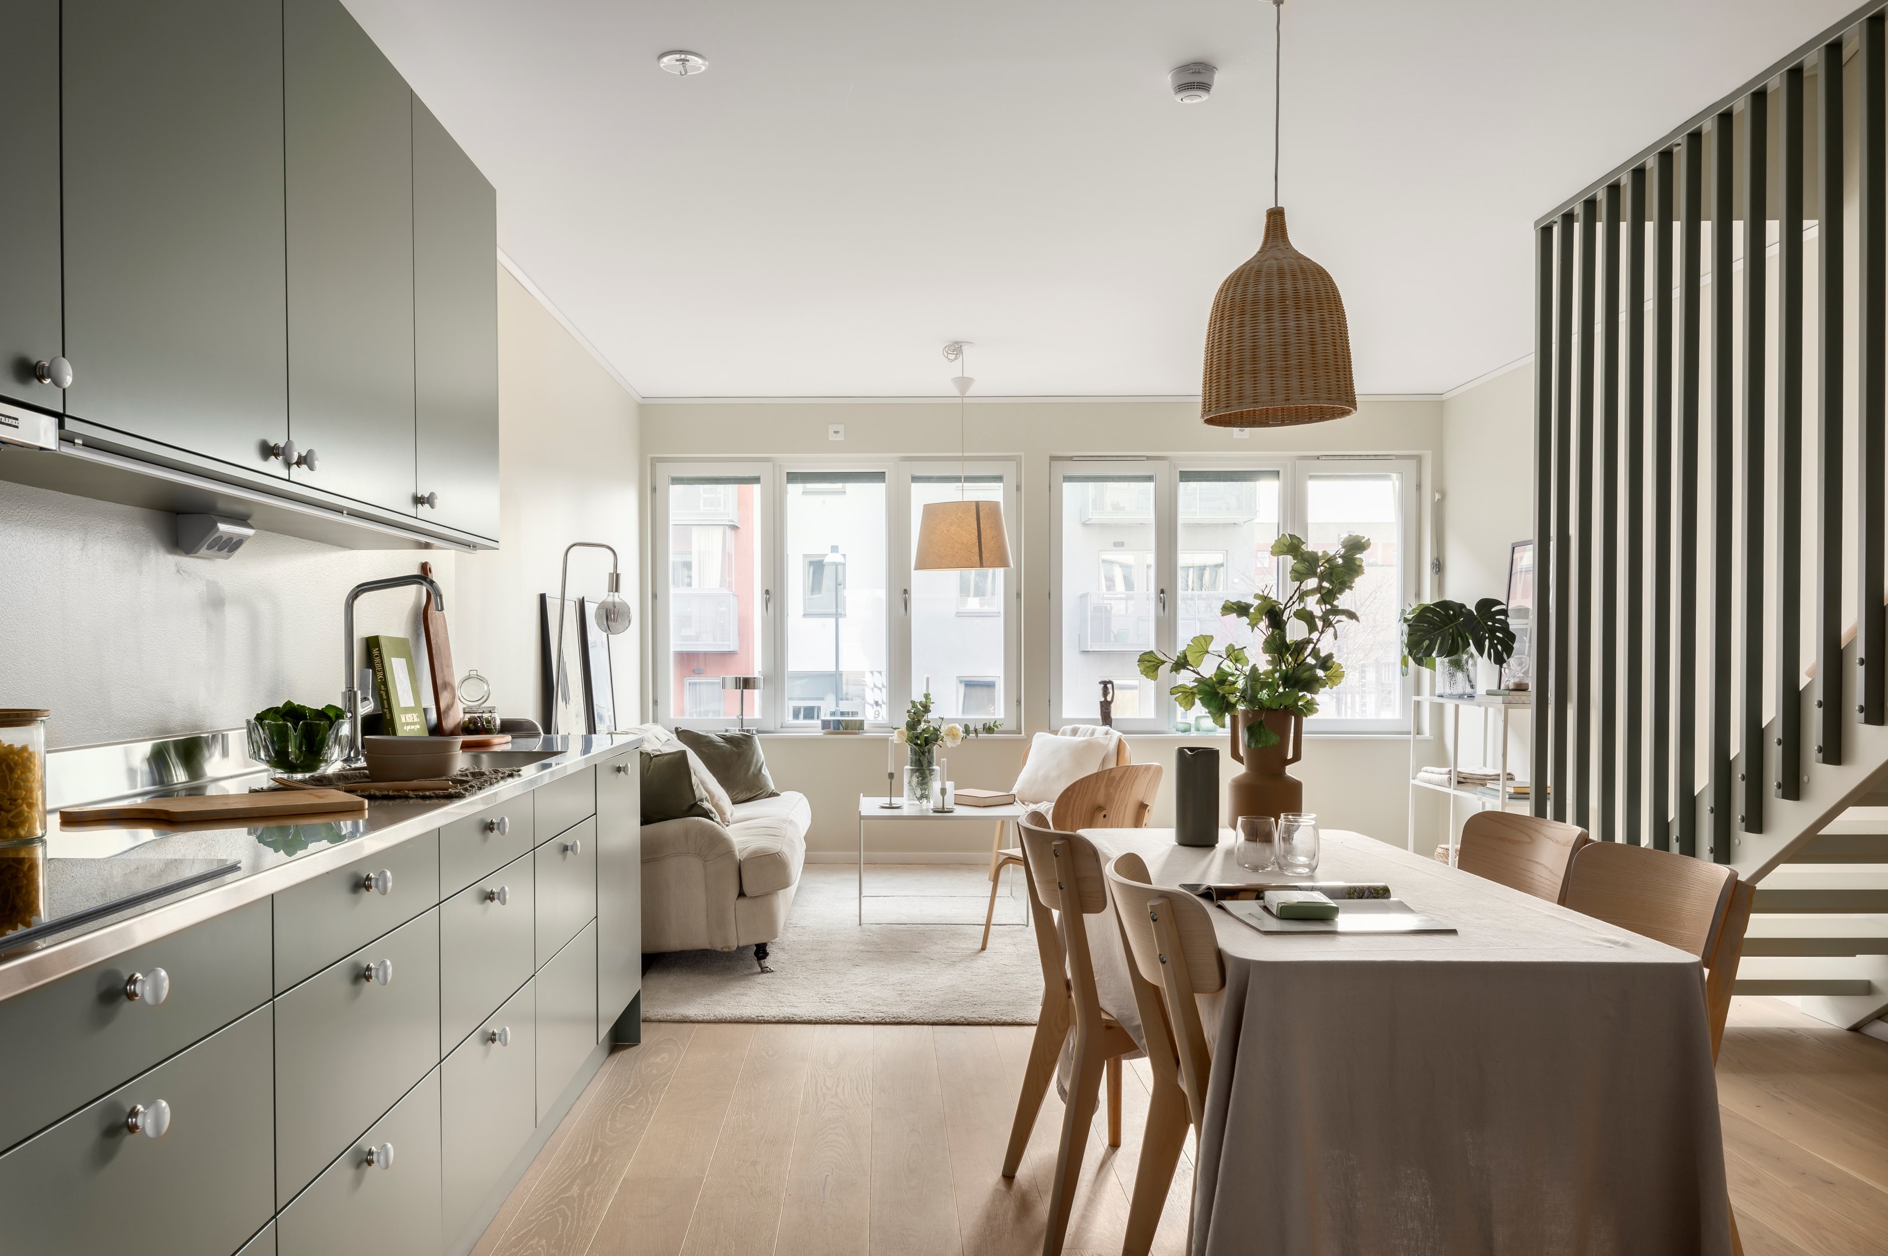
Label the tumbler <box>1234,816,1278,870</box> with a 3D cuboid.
[{"bbox_3d":[0.618,0.429,2.598,0.082,0.101,0.082,0,-1,-3],"label":"tumbler"}]

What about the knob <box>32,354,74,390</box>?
[{"bbox_3d":[-1.033,-0.297,1.520,0.033,0.037,0.037,0,-1,-3],"label":"knob"}]

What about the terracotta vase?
[{"bbox_3d":[0.733,0.335,2.994,0.172,0.297,0.165,0,-1,-3],"label":"terracotta vase"}]

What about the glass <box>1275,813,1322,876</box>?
[{"bbox_3d":[0.674,0.413,2.490,0.084,0.110,0.084,0,-1,0],"label":"glass"}]

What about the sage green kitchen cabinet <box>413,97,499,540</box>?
[{"bbox_3d":[-1.295,-0.676,3.029,0.350,0.885,0.585,0,-1,-3],"label":"sage green kitchen cabinet"}]

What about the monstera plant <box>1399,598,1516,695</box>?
[{"bbox_3d":[2.537,0.091,6.466,0.520,0.460,0.400,0,-1,-3],"label":"monstera plant"}]

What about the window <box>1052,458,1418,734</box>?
[{"bbox_3d":[1.594,-0.173,7.170,2.000,1.510,0.120,0,-1,-1],"label":"window"}]

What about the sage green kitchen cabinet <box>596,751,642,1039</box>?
[{"bbox_3d":[-1.184,0.715,3.621,0.570,0.710,0.570,0,-1,-3],"label":"sage green kitchen cabinet"}]

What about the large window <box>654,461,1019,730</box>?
[{"bbox_3d":[-0.571,-0.173,6.997,1.940,1.440,0.130,0,-1,-3],"label":"large window"}]

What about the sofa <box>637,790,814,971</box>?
[{"bbox_3d":[-1.070,0.854,5.660,0.940,0.820,2.100,0,-1,-3],"label":"sofa"}]

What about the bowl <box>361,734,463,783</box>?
[{"bbox_3d":[-1.071,0.262,2.638,0.200,0.082,0.190,0,-1,-3],"label":"bowl"}]

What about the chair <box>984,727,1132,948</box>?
[{"bbox_3d":[0.570,0.891,6.350,0.580,0.770,0.660,-1,-1,41],"label":"chair"}]

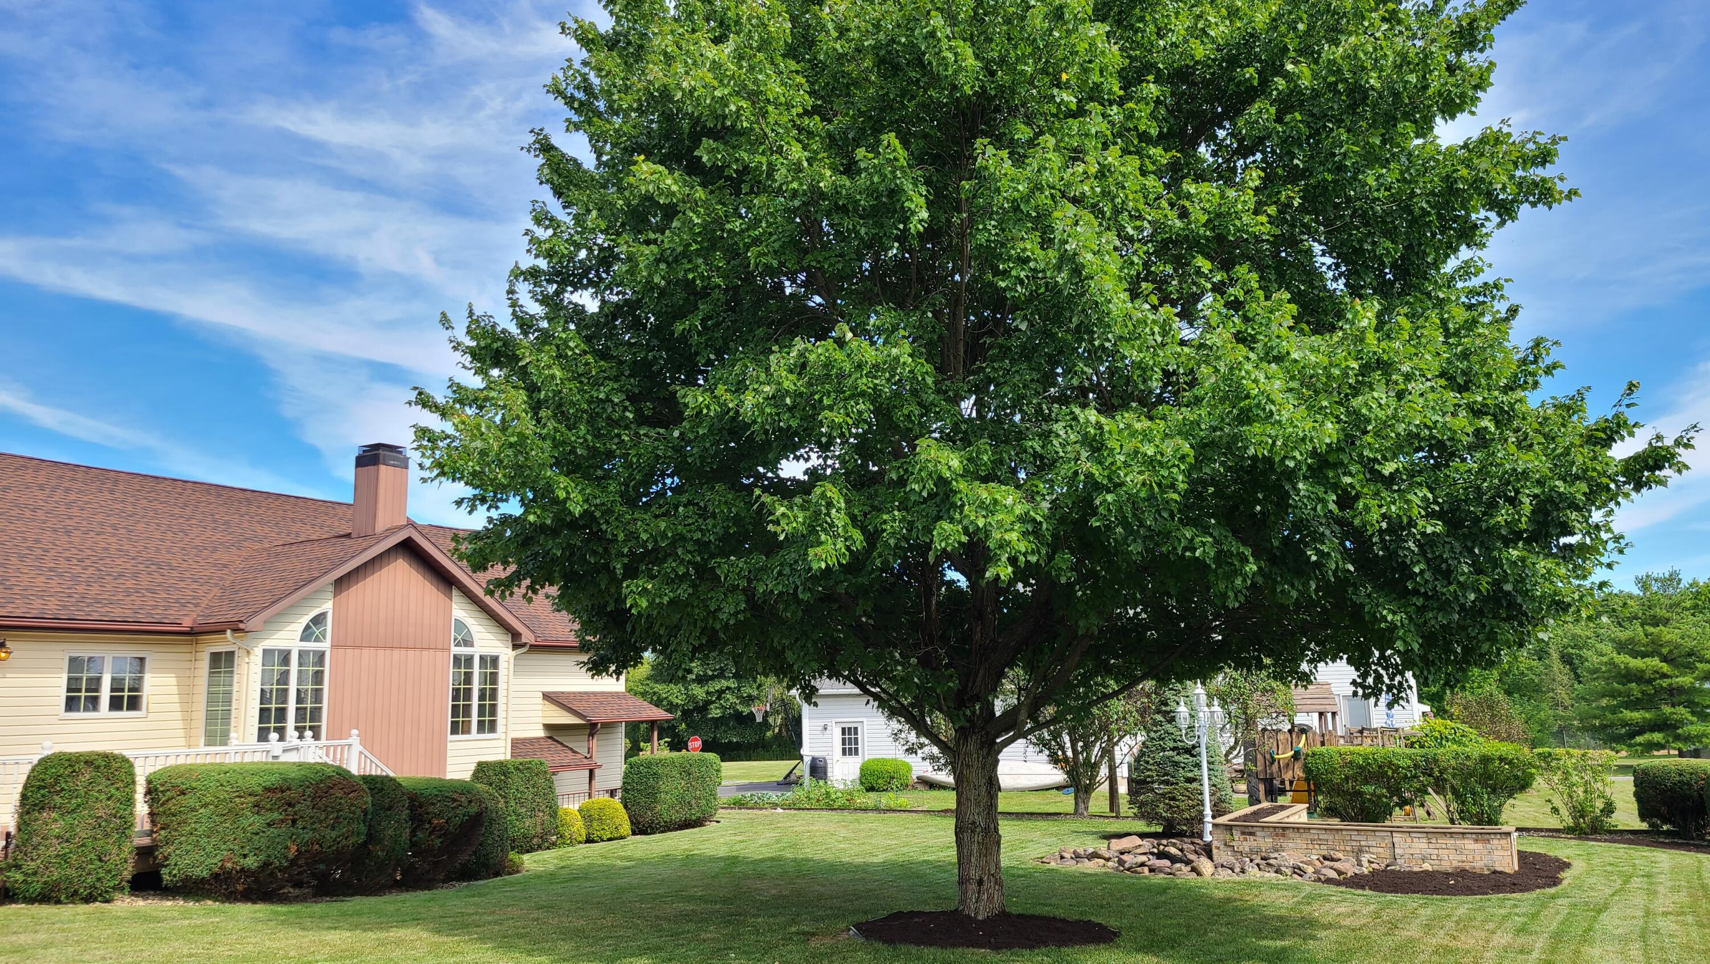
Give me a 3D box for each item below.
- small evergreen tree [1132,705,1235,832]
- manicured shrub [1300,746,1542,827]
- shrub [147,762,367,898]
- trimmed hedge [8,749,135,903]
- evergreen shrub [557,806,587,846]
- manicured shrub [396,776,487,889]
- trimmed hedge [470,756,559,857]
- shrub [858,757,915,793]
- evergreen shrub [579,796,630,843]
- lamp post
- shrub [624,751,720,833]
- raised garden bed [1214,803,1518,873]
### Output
[{"bbox_3d":[4.704,4.013,18.500,1.450,2.000,1.450,-6,-11,27],"label":"small evergreen tree"},{"bbox_3d":[8.487,4.562,19.400,3.219,1.127,1.207,-6,-11,27],"label":"manicured shrub"},{"bbox_3d":[-6.324,3.659,13.700,1.400,1.260,2.050,-6,-11,27],"label":"shrub"},{"bbox_3d":[-8.718,3.808,14.180,1.300,1.580,1.050,7,-11,-39],"label":"trimmed hedge"},{"bbox_3d":[-4.216,5.058,18.900,0.530,0.550,0.530,-6,-11,27],"label":"evergreen shrub"},{"bbox_3d":[-5.099,4.261,15.706,1.200,1.240,1.100,5,-10,-30],"label":"manicured shrub"},{"bbox_3d":[-4.768,4.518,18.000,1.060,1.250,1.060,-6,-11,27],"label":"trimmed hedge"},{"bbox_3d":[0.961,8.907,39.129,1.650,0.944,1.400,0,-9,0],"label":"shrub"},{"bbox_3d":[-3.772,5.089,19.400,0.750,0.630,0.750,-1,-9,0],"label":"evergreen shrub"},{"bbox_3d":[4.586,3.743,17.200,0.610,2.090,0.610,-6,-11,27],"label":"lamp post"},{"bbox_3d":[-3.399,5.730,23.694,1.100,1.400,1.900,-5,-10,27],"label":"shrub"},{"bbox_3d":[6.923,4.892,17.729,3.675,0.560,2.923,-3,-9,18],"label":"raised garden bed"}]

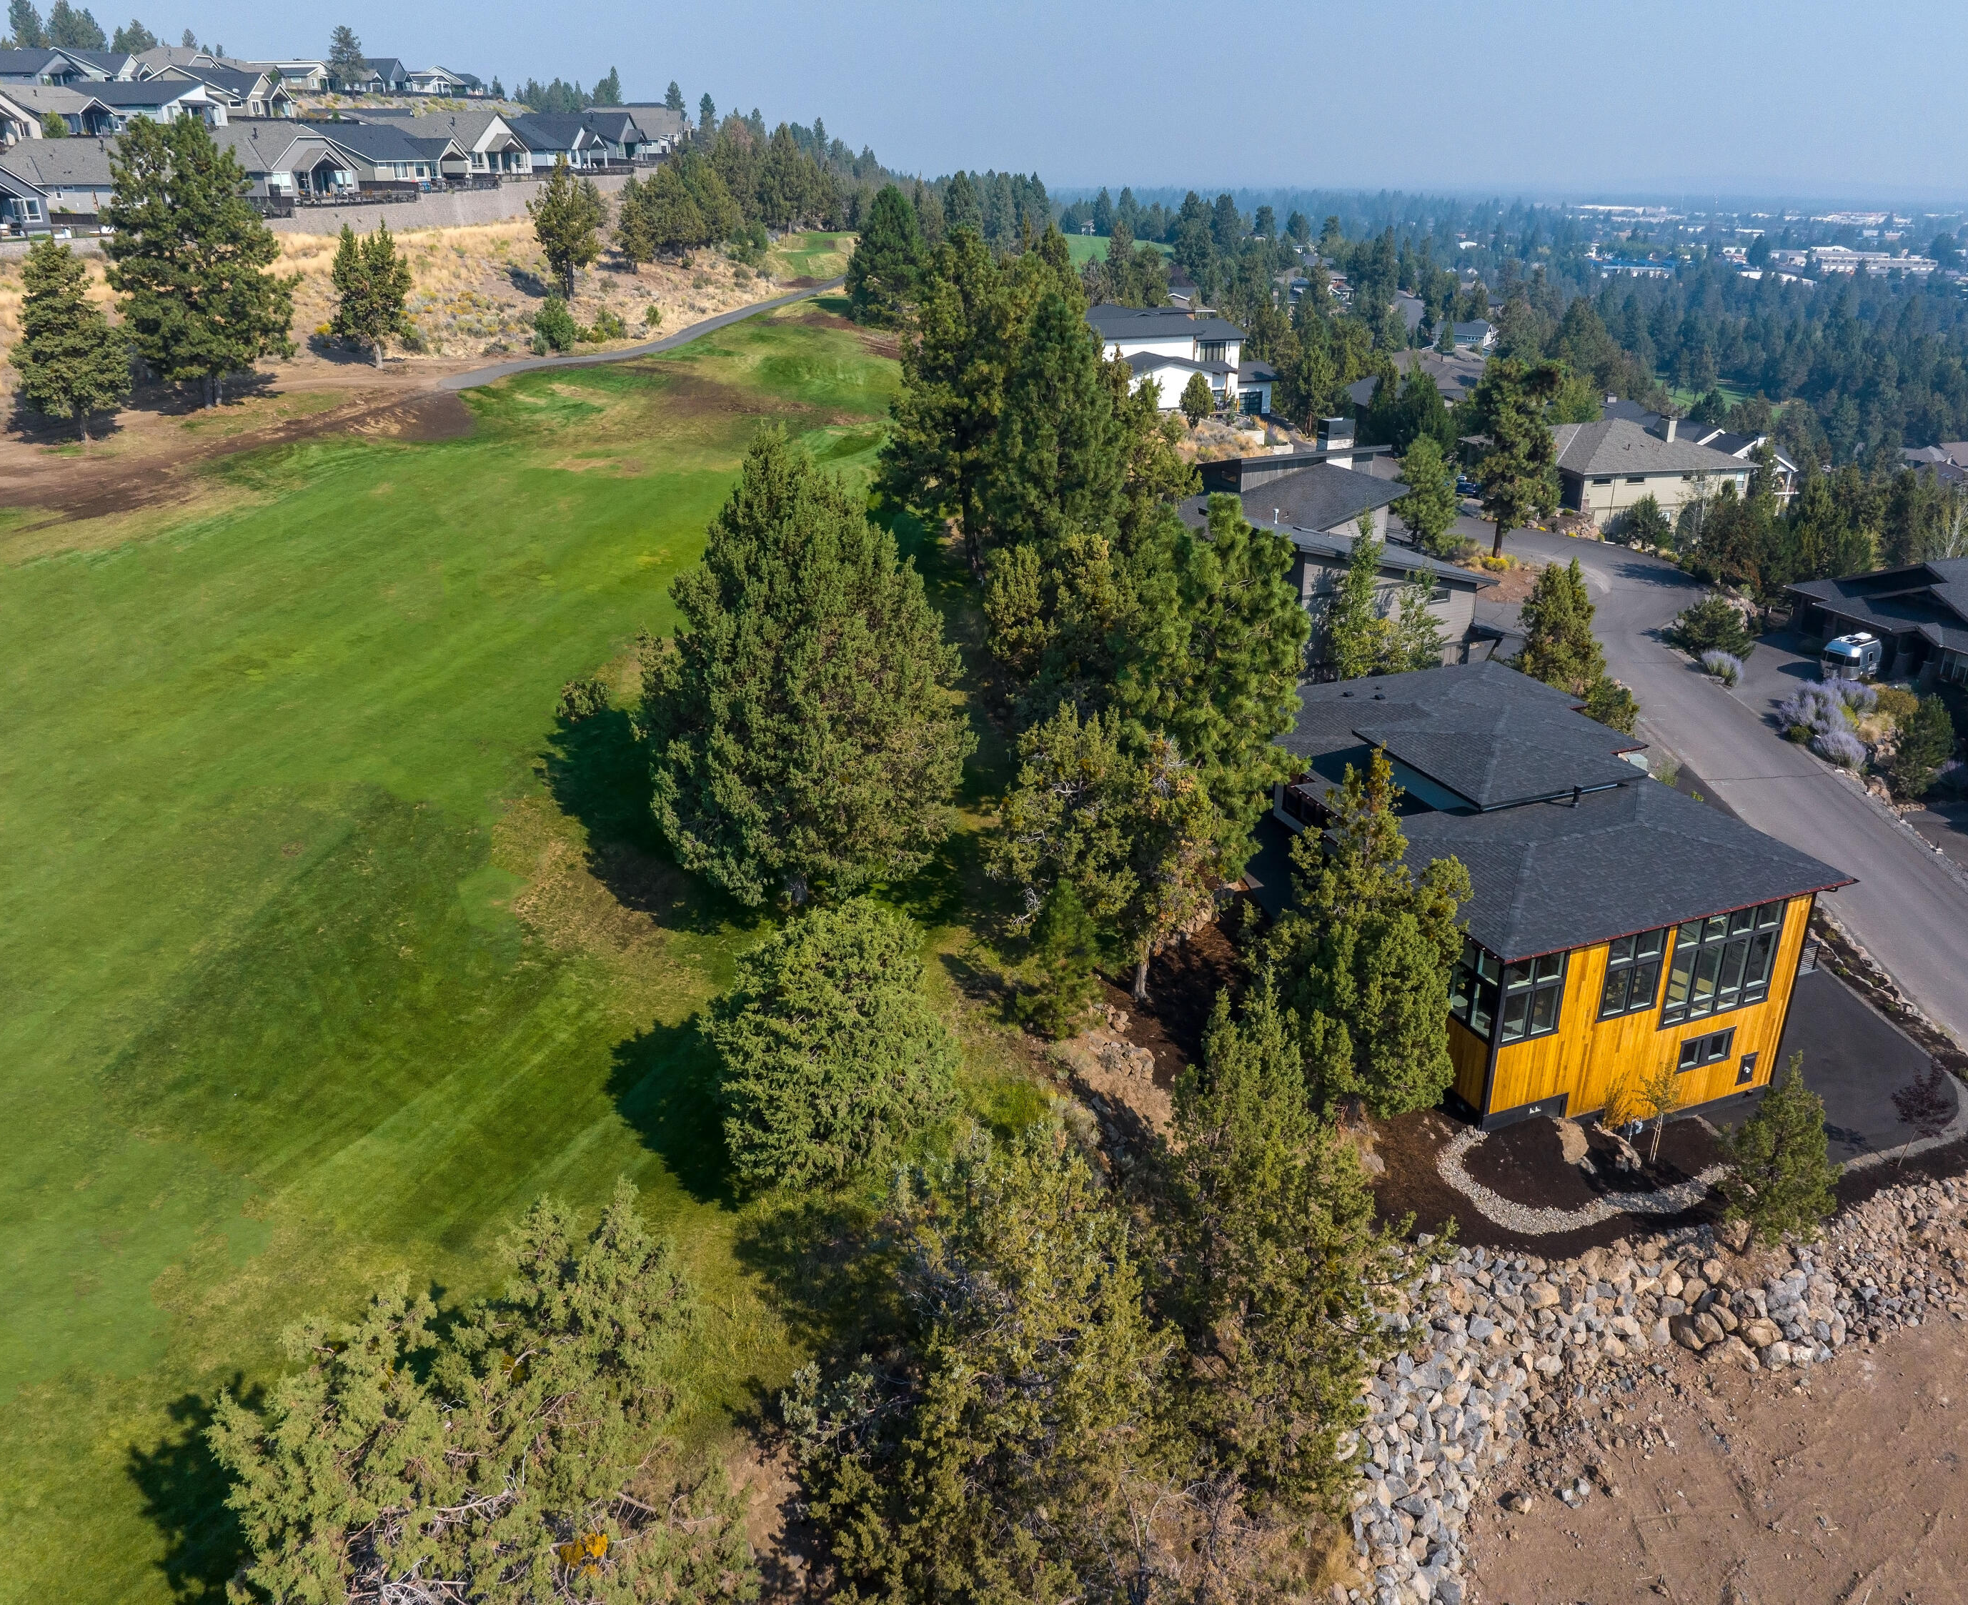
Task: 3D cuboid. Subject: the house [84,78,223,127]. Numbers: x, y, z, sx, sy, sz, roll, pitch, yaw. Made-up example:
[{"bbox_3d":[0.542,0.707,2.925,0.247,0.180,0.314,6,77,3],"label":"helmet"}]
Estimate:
[{"bbox_3d":[-110.200,-91.121,194.742,16.000,5.300,15.000,2,23,6],"label":"house"}]

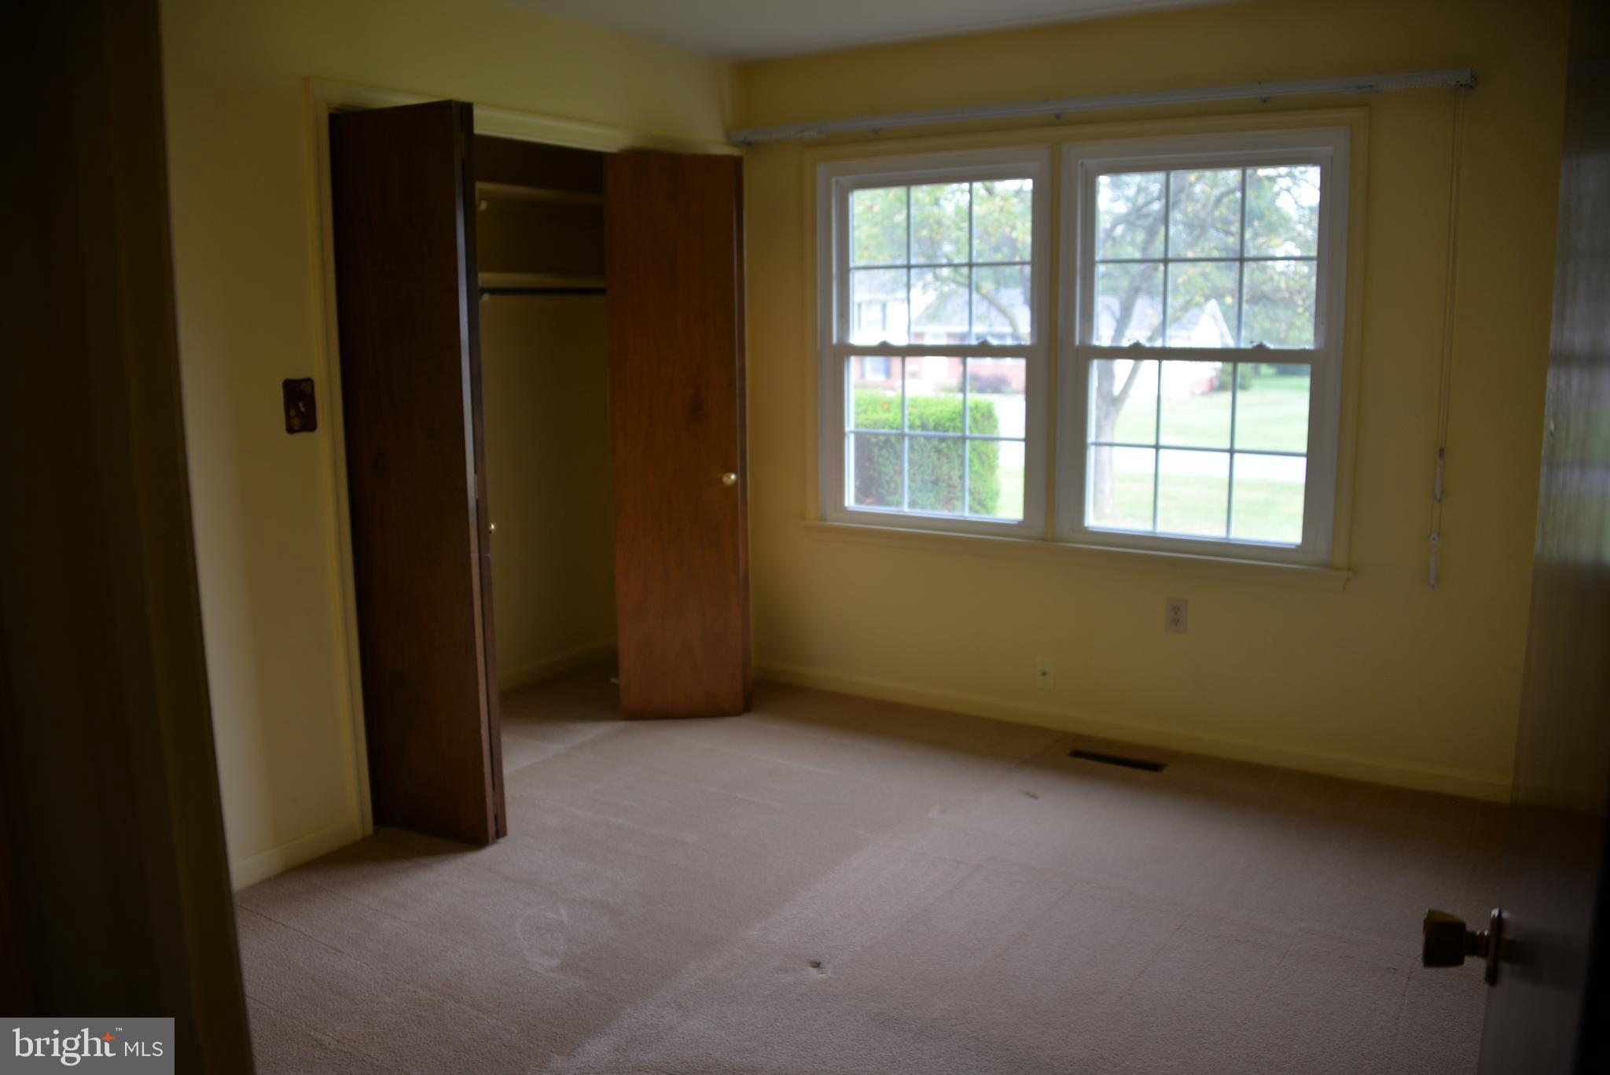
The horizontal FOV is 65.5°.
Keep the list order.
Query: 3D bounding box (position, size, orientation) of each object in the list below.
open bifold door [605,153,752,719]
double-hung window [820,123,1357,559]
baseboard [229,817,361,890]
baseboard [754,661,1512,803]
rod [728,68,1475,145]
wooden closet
[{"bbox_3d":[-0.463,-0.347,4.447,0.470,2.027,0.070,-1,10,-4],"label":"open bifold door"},{"bbox_3d":[0.851,-0.644,4.220,1.840,1.310,0.100,6,12,32],"label":"double-hung window"},{"bbox_3d":[-1.364,0.849,3.322,0.017,0.070,0.471,6,12,32],"label":"baseboard"},{"bbox_3d":[0.957,0.658,4.362,2.800,0.075,0.017,6,12,32],"label":"baseboard"},{"bbox_3d":[0.805,-1.383,4.046,2.520,0.058,0.080,6,12,32],"label":"rod"},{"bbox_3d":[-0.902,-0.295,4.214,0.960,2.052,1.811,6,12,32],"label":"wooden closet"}]

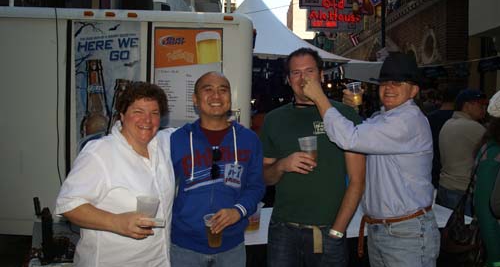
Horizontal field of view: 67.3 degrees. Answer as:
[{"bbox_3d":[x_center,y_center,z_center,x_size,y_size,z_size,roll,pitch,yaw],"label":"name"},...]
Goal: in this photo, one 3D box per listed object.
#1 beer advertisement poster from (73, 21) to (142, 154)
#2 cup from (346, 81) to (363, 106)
[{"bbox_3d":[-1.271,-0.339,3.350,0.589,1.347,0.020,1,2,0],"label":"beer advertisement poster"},{"bbox_3d":[0.606,-0.227,2.170,0.086,0.134,0.086,-6,2,0],"label":"cup"}]

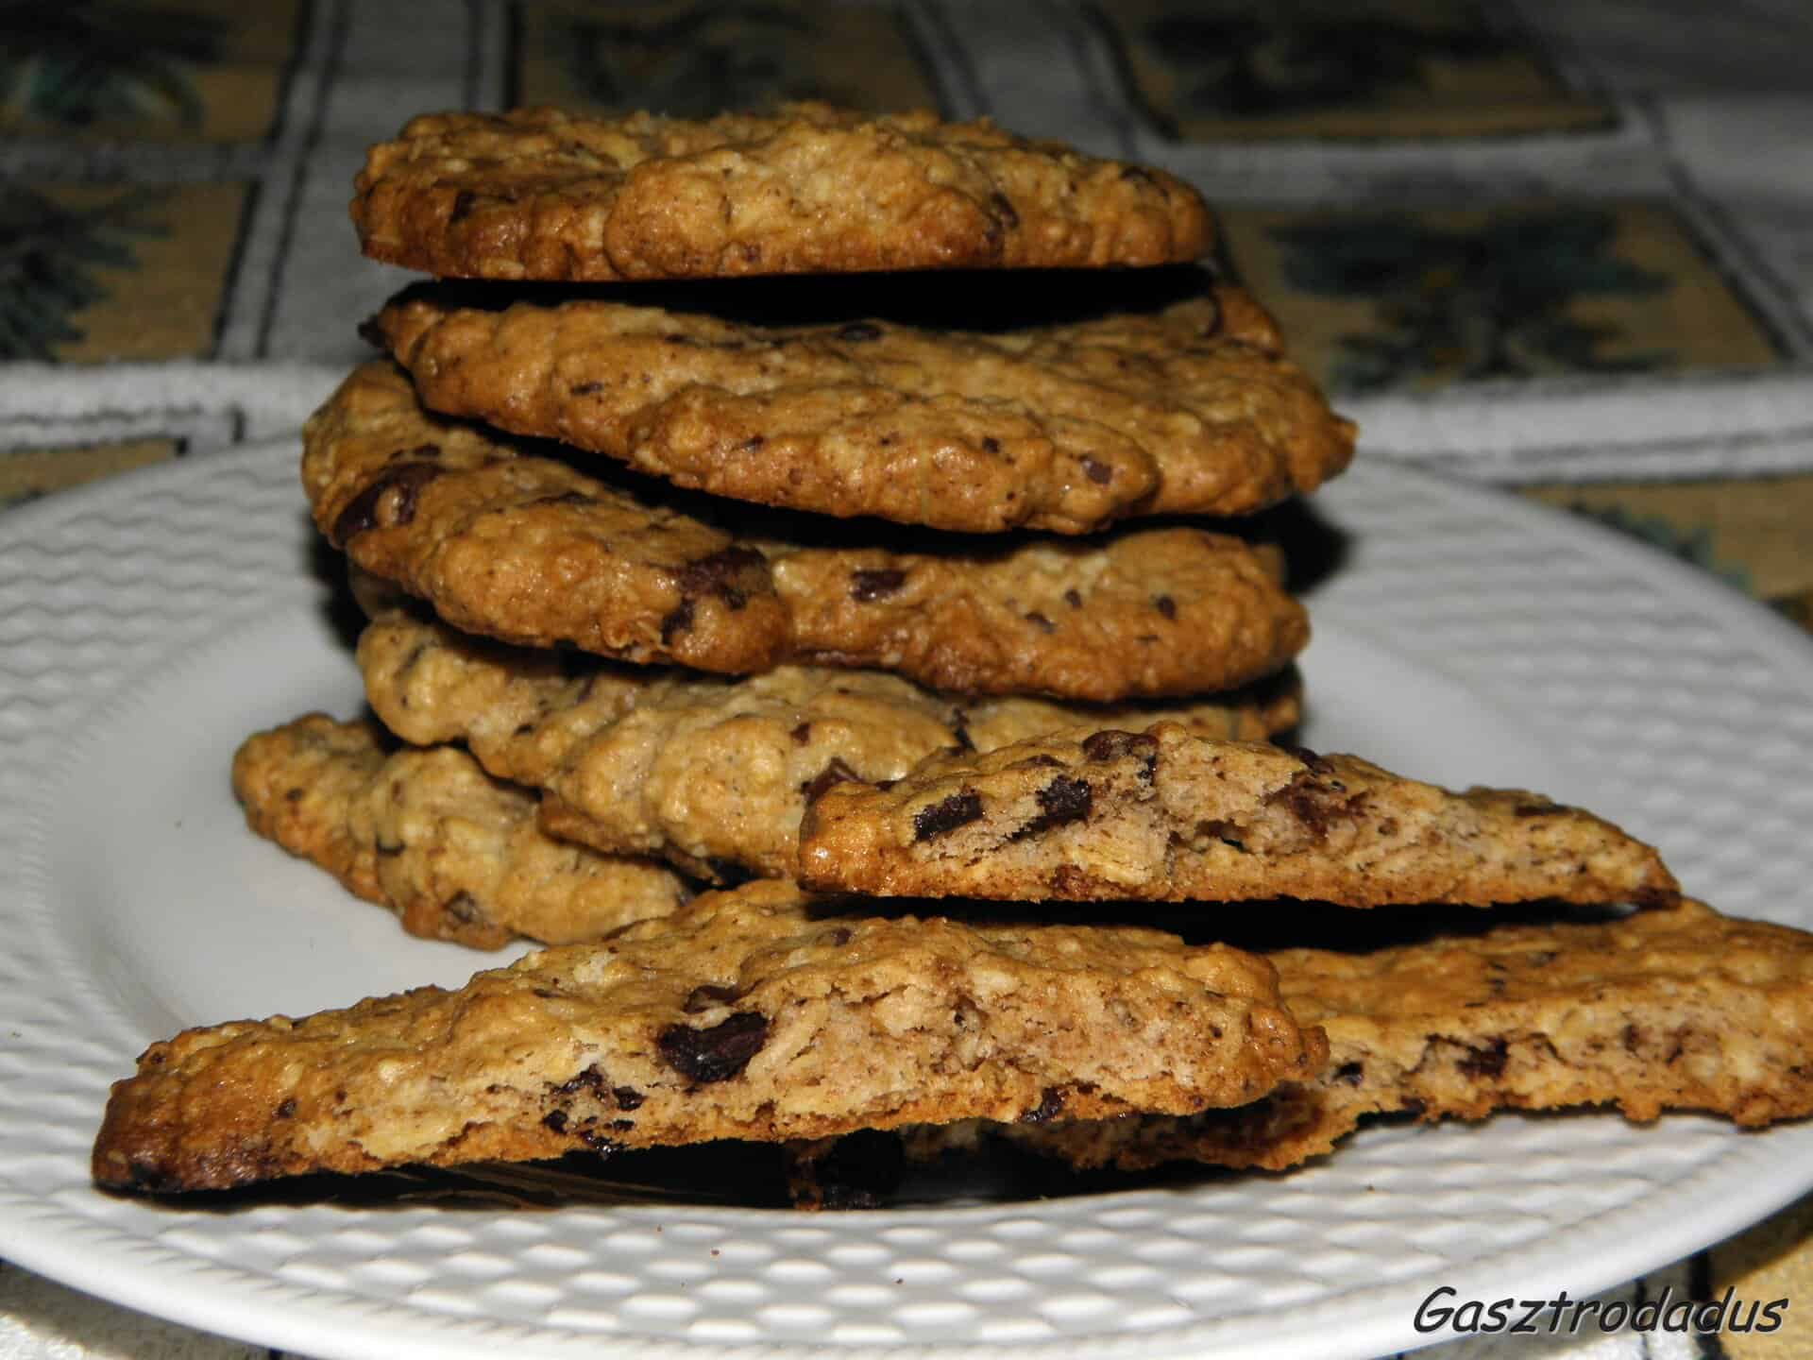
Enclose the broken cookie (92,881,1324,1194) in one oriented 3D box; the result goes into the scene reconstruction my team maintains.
[{"bbox_3d":[-0.017,0.024,0.299,0.097,0.014,0.042,-4,18,-1],"label":"broken cookie"}]

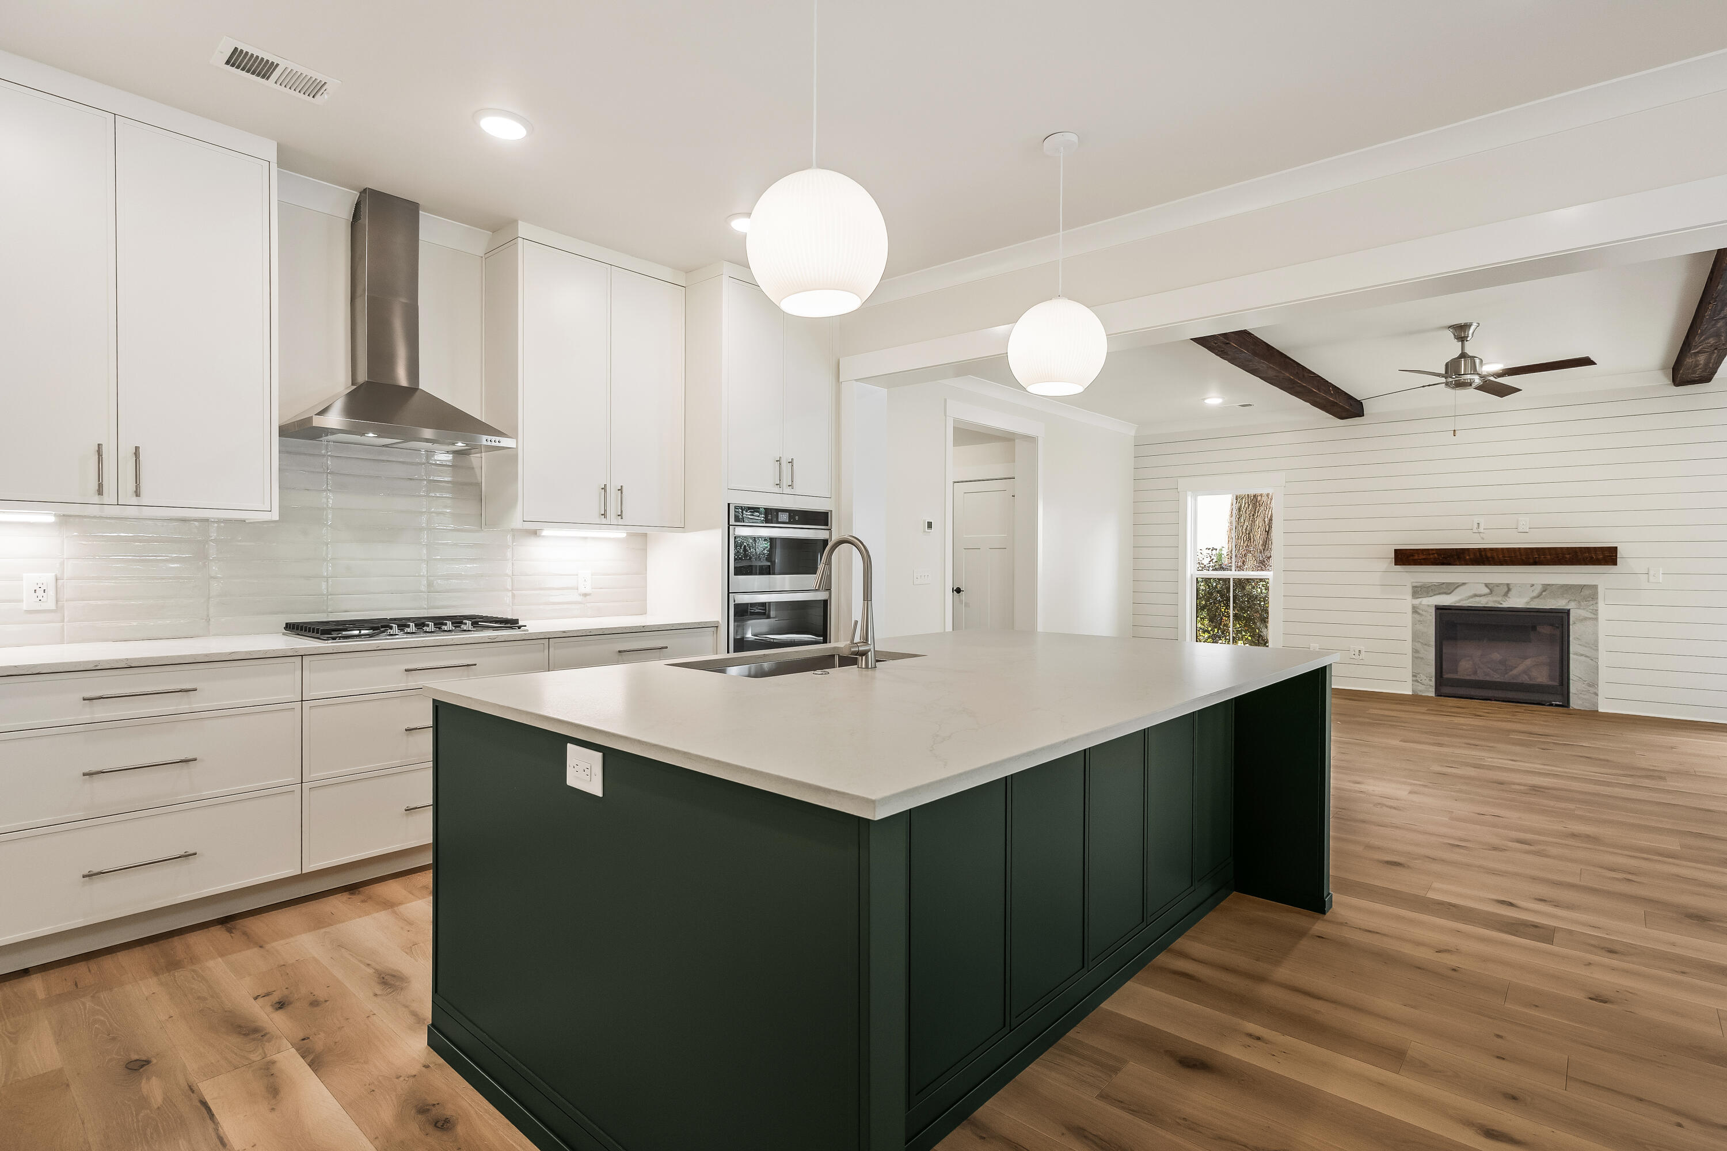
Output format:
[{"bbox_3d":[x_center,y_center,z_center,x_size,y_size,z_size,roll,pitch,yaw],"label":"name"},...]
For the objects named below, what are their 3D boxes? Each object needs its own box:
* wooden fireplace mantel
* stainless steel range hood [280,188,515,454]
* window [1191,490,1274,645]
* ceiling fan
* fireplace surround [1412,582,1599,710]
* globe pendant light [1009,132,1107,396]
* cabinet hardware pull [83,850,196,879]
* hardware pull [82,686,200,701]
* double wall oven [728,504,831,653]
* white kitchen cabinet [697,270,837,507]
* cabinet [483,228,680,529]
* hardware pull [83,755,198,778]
[{"bbox_3d":[5.497,-0.160,7.456,1.520,0.148,0.200,1,1,41],"label":"wooden fireplace mantel"},{"bbox_3d":[-1.920,-1.060,3.573,0.465,1.035,0.763,1,1,41],"label":"stainless steel range hood"},{"bbox_3d":[3.871,-0.012,9.100,0.870,1.740,0.100,1,1,41],"label":"window"},{"bbox_3d":[3.784,-1.378,5.450,1.270,0.405,1.270,0,1,-27],"label":"ceiling fan"},{"bbox_3d":[5.550,0.596,7.526,1.310,1.030,0.060,1,1,41],"label":"fireplace surround"},{"bbox_3d":[0.701,-1.106,3.071,0.345,0.895,0.345,0,1,0],"label":"globe pendant light"},{"bbox_3d":[-2.221,0.888,2.656,0.036,0.012,0.272,1,1,41],"label":"cabinet hardware pull"},{"bbox_3d":[-2.216,0.363,2.650,0.036,0.012,0.272,1,1,41],"label":"hardware pull"},{"bbox_3d":[-0.641,0.169,4.846,0.605,1.075,0.756,1,1,41],"label":"double wall oven"},{"bbox_3d":[-0.667,-0.969,4.861,0.640,1.170,0.840,1,1,41],"label":"white kitchen cabinet"},{"bbox_3d":[-1.362,-0.896,4.306,0.345,1.345,0.914,1,1,41],"label":"cabinet"},{"bbox_3d":[-2.218,0.586,2.652,0.036,0.012,0.272,1,1,41],"label":"hardware pull"}]

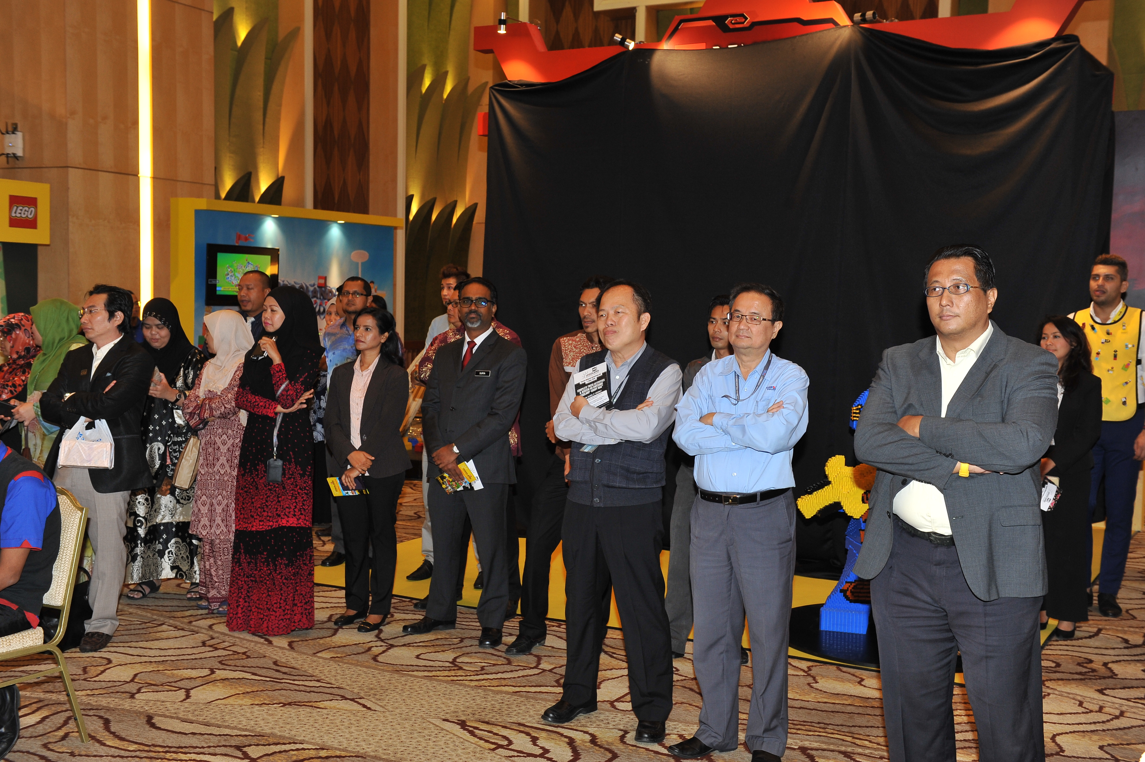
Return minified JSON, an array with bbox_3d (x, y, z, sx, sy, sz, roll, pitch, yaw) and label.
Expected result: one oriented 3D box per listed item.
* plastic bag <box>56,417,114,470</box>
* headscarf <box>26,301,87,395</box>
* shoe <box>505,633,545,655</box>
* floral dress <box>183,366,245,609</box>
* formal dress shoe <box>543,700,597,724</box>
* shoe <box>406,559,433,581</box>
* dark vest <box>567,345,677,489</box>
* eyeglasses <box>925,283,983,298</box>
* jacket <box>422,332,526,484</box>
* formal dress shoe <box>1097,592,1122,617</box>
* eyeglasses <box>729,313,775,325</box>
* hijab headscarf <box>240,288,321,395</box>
[{"bbox_3d":[-2.161,0.276,5.934,0.240,0.225,0.115,0,4,-10],"label":"plastic bag"},{"bbox_3d":[-2.536,-0.170,6.600,0.310,0.480,0.330,0,4,-15],"label":"headscarf"},{"bbox_3d":[-0.201,1.192,6.218,0.104,0.105,0.280,5,5,43],"label":"shoe"},{"bbox_3d":[-1.837,0.555,6.930,0.340,1.260,0.440,-1,4,-30],"label":"floral dress"},{"bbox_3d":[-0.004,1.258,5.261,0.280,0.105,0.105,-2,5,-42],"label":"formal dress shoe"},{"bbox_3d":[-0.817,1.070,7.655,0.290,0.105,0.100,-2,5,-36],"label":"shoe"},{"bbox_3d":[0.178,0.164,5.050,0.430,0.570,0.300,3,4,31],"label":"dark vest"},{"bbox_3d":[1.040,-0.238,3.600,0.138,0.042,0.140,-5,-1,42],"label":"eyeglasses"},{"bbox_3d":[-0.474,0.134,6.367,0.490,0.710,0.300,3,5,22],"label":"jacket"},{"bbox_3d":[2.874,1.175,7.151,0.108,0.105,0.300,2,5,16],"label":"formal dress shoe"},{"bbox_3d":[0.640,-0.221,4.741,0.138,0.038,0.135,7,5,34],"label":"eyeglasses"},{"bbox_3d":[-1.392,-0.190,6.380,0.330,0.530,0.360,-3,5,-45],"label":"hijab headscarf"}]

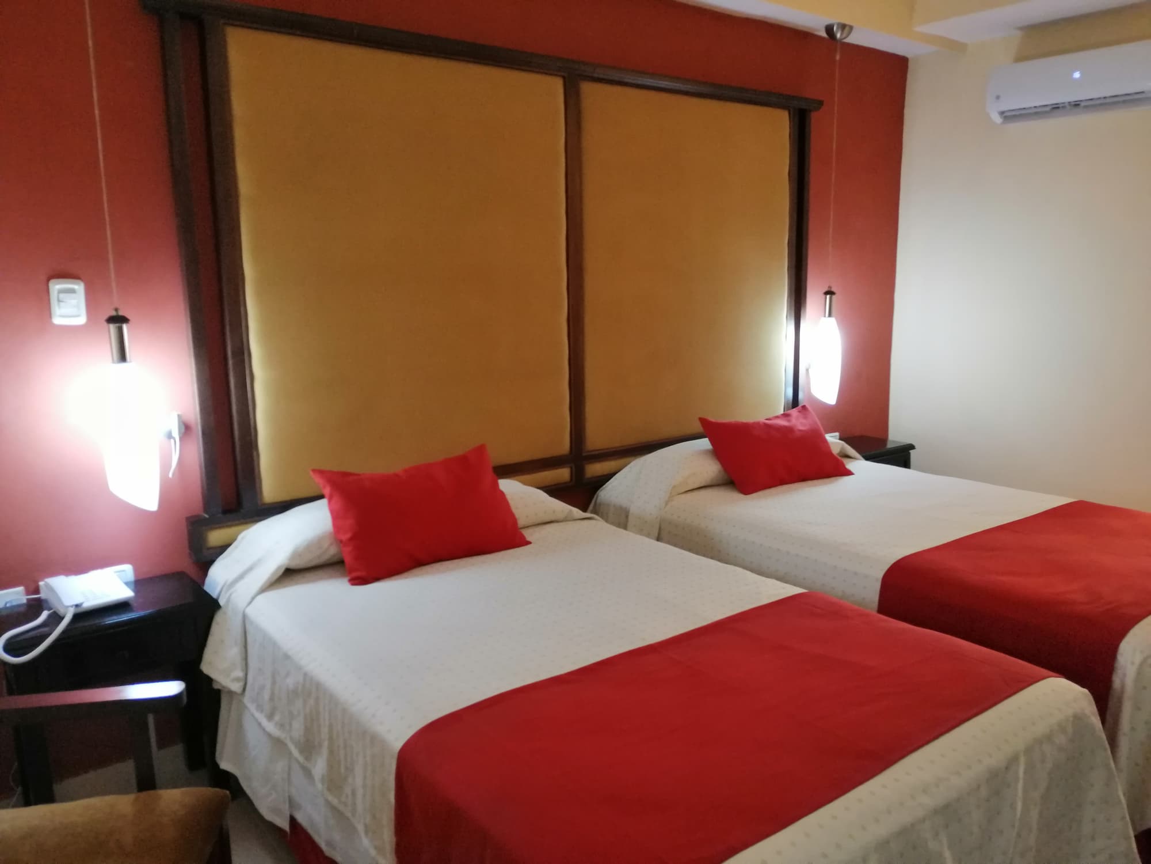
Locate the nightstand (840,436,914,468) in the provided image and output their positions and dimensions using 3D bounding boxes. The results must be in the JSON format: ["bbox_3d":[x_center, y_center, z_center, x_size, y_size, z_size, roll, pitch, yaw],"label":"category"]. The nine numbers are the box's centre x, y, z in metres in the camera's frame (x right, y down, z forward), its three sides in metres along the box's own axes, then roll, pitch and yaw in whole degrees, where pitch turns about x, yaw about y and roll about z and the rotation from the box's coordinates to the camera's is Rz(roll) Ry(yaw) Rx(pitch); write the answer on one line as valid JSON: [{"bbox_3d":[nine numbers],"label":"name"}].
[{"bbox_3d":[1.454,0.363,4.566,0.470,0.580,0.360,-8,12,-36],"label":"nightstand"}]

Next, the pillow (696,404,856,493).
[{"bbox_3d":[0.858,0.059,3.829,0.650,0.385,0.140,-8,-32,-36],"label":"pillow"}]

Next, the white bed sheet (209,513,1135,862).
[{"bbox_3d":[0.059,0.737,2.325,1.420,0.500,2.000,-8,12,-36],"label":"white bed sheet"}]

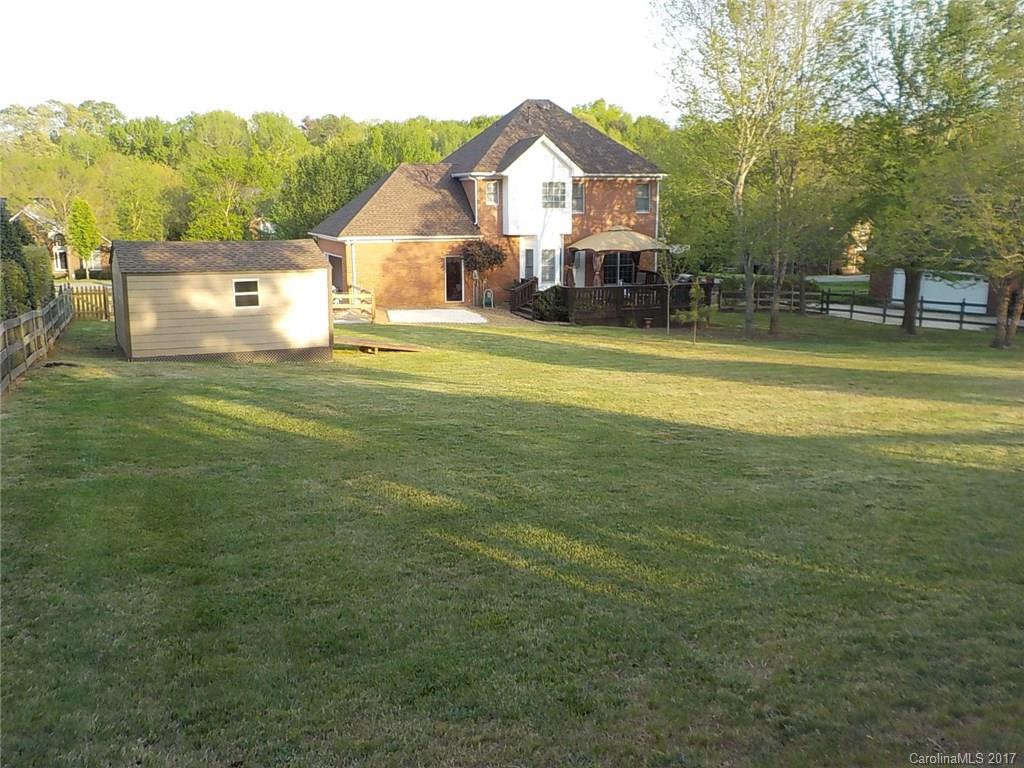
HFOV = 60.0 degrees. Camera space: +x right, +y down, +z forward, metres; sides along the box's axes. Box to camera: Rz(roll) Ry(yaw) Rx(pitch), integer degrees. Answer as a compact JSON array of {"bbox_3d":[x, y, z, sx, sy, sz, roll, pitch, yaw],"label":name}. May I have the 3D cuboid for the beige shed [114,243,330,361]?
[{"bbox_3d":[-7.482,-2.180,22.958,4.949,3.004,3.200,-5,12,-28],"label":"beige shed"}]

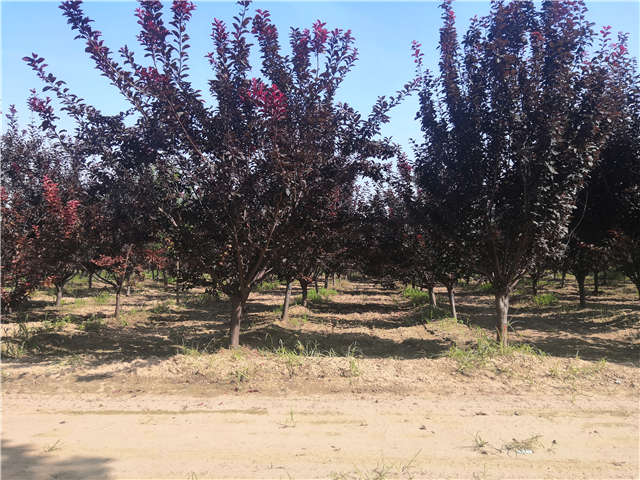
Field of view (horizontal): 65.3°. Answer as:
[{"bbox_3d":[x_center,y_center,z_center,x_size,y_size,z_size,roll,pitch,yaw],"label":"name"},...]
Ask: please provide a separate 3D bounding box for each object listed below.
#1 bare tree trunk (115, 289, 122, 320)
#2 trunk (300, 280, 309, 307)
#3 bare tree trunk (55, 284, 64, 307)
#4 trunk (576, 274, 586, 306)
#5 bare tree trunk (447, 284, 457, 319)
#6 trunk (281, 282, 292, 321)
[{"bbox_3d":[-5.005,1.602,12.400,0.189,0.795,0.170,0,-3,0],"label":"bare tree trunk"},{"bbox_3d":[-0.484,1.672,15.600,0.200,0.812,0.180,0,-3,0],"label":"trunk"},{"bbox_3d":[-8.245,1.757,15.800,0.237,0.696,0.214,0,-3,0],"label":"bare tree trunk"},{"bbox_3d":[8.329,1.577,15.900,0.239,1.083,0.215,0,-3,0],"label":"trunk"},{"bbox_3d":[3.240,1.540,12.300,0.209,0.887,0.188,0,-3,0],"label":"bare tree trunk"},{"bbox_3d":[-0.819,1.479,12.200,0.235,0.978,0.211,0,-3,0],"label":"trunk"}]

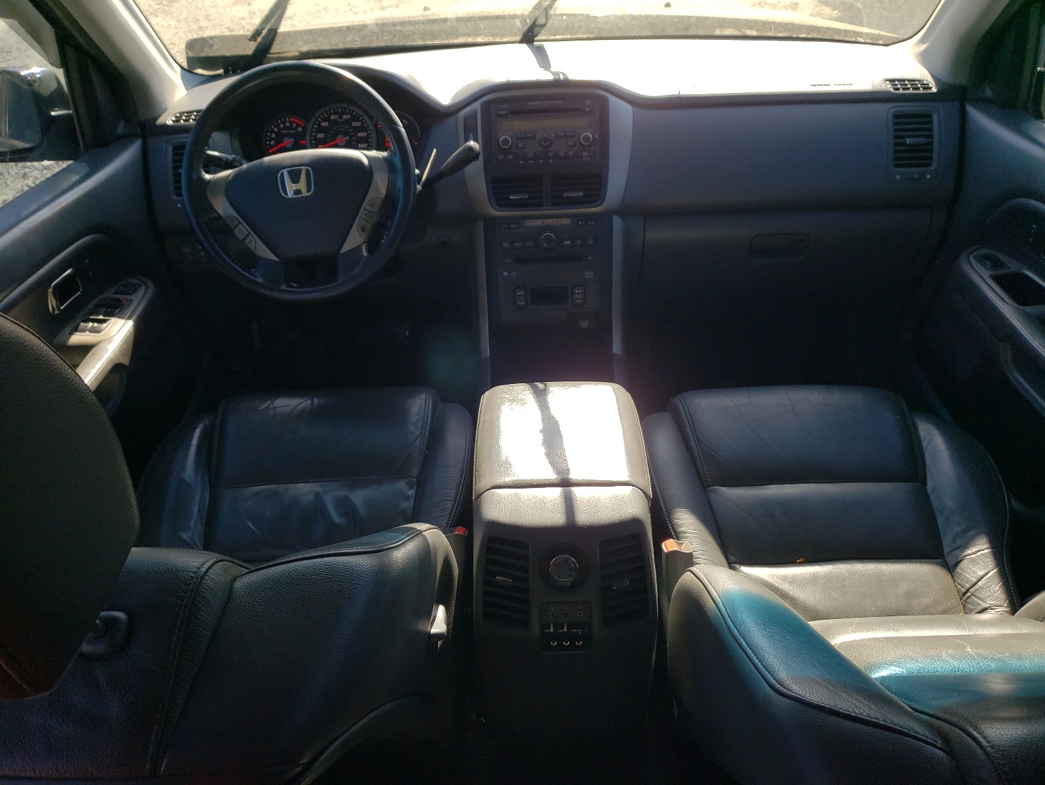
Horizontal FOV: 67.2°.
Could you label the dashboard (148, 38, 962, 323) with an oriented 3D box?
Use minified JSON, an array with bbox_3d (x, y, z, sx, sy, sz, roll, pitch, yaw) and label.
[{"bbox_3d":[0.061,-0.444,1.635,1.480,0.435,0.450,-1,36,3],"label":"dashboard"}]

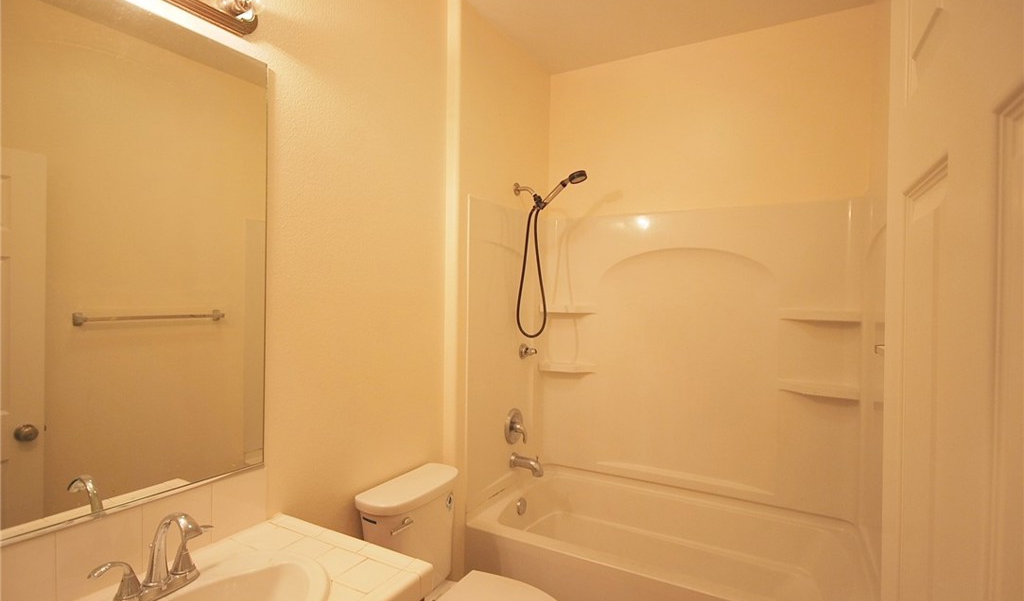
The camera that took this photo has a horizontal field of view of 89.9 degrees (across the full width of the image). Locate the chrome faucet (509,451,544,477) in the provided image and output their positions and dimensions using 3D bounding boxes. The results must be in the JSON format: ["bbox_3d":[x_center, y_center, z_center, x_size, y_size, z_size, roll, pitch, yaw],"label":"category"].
[{"bbox_3d":[0.081,0.806,2.510,0.160,0.098,0.066,1,0,30],"label":"chrome faucet"}]

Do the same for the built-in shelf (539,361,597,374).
[{"bbox_3d":[0.302,0.357,2.761,0.292,0.051,0.090,1,0,30],"label":"built-in shelf"}]

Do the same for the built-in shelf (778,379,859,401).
[{"bbox_3d":[1.307,0.381,2.192,0.292,0.049,0.088,1,0,30],"label":"built-in shelf"}]

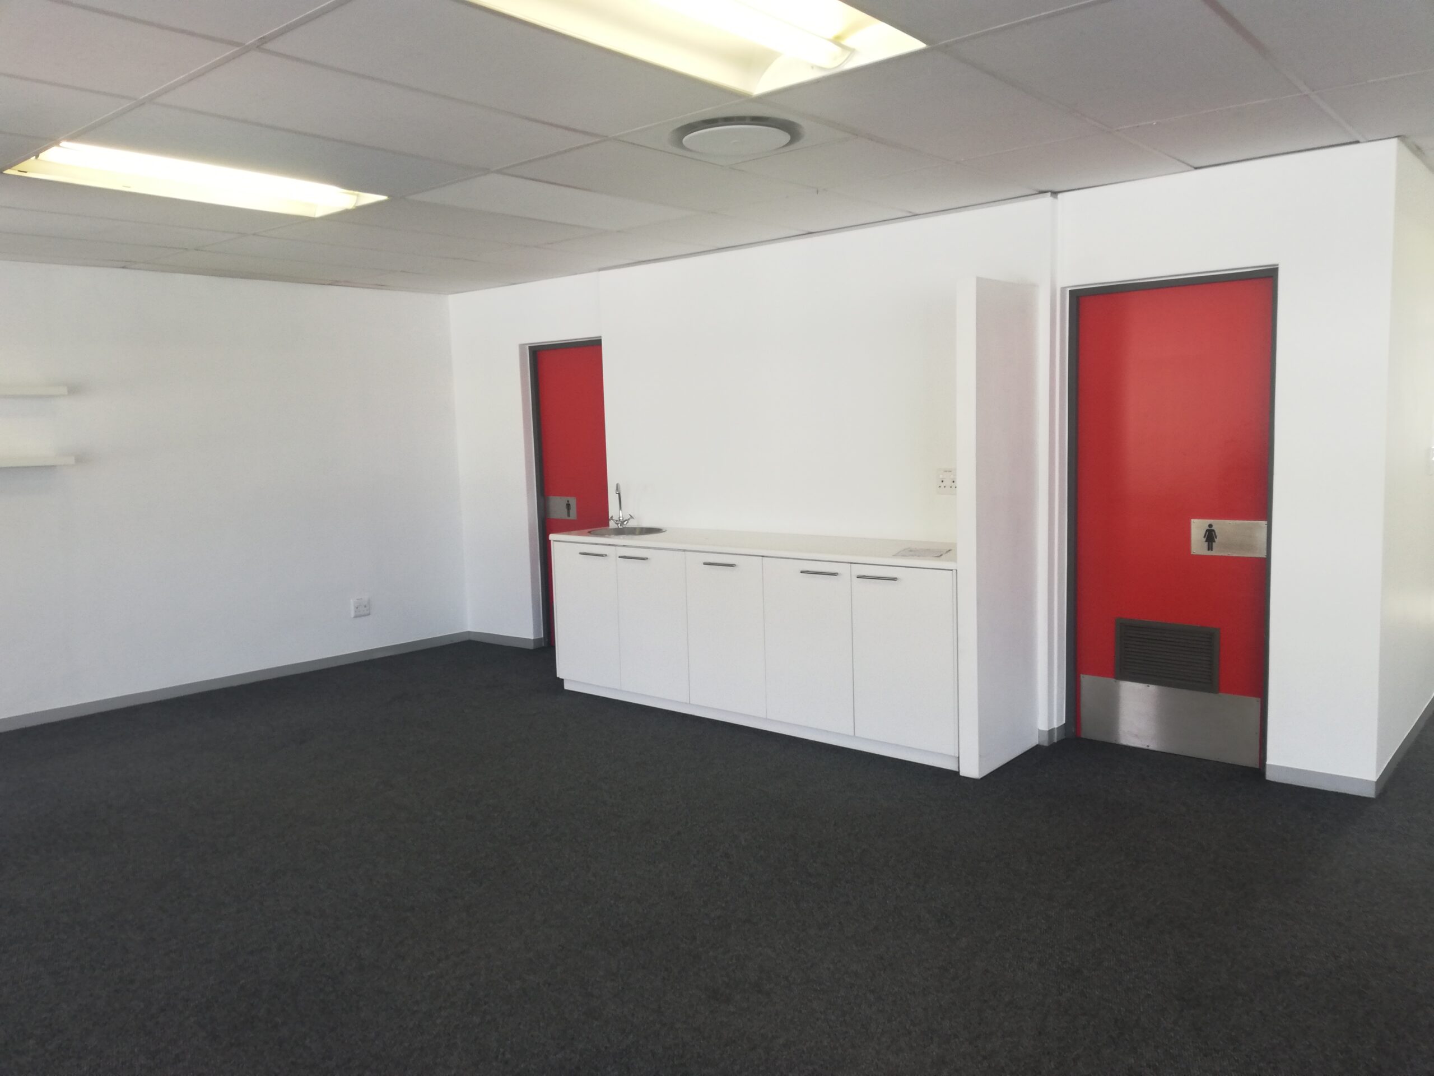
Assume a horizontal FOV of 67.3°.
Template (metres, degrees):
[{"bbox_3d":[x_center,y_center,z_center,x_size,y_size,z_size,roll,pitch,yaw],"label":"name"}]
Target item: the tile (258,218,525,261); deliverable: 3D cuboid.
[{"bbox_3d":[-1.572,-1.470,5.315,0.588,0.020,1.188,3,8,40],"label":"tile"}]

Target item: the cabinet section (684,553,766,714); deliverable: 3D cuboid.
[{"bbox_3d":[0.232,0.441,5.537,0.500,0.788,0.588,3,8,40],"label":"cabinet section"}]

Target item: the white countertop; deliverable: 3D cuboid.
[{"bbox_3d":[0.212,0.029,5.480,2.547,0.032,0.595,3,8,40],"label":"white countertop"}]

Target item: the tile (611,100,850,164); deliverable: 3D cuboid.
[{"bbox_3d":[0.074,-1.339,3.570,0.590,0.018,0.599,3,8,40],"label":"tile"}]

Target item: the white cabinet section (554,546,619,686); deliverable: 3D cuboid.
[{"bbox_3d":[-0.528,0.395,6.186,0.503,0.788,0.588,3,8,40],"label":"white cabinet section"}]

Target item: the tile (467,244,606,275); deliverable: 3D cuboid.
[{"bbox_3d":[-0.896,-1.581,6.124,0.590,0.018,0.818,3,8,40],"label":"tile"}]

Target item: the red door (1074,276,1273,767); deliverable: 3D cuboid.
[{"bbox_3d":[1.944,-0.072,4.632,0.865,2.035,0.100,3,8,40],"label":"red door"}]

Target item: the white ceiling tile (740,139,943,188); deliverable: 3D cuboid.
[{"bbox_3d":[0.454,-1.392,3.996,0.588,0.020,0.588,3,8,40],"label":"white ceiling tile"}]

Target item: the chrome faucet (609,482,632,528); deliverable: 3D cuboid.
[{"bbox_3d":[-0.572,-0.182,6.316,0.145,0.264,0.165,-2,6,-1],"label":"chrome faucet"}]

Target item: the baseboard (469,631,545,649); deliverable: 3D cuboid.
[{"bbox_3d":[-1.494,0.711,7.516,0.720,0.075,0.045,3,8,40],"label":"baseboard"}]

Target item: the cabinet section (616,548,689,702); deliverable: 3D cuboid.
[{"bbox_3d":[-0.148,0.418,5.861,0.499,0.788,0.588,3,8,40],"label":"cabinet section"}]

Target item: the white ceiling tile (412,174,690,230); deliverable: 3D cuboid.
[{"bbox_3d":[-0.643,-1.424,4.575,0.590,0.018,1.209,3,8,40],"label":"white ceiling tile"}]

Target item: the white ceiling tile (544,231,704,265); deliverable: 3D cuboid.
[{"bbox_3d":[-0.442,-1.554,5.733,0.590,0.018,0.808,3,8,40],"label":"white ceiling tile"}]

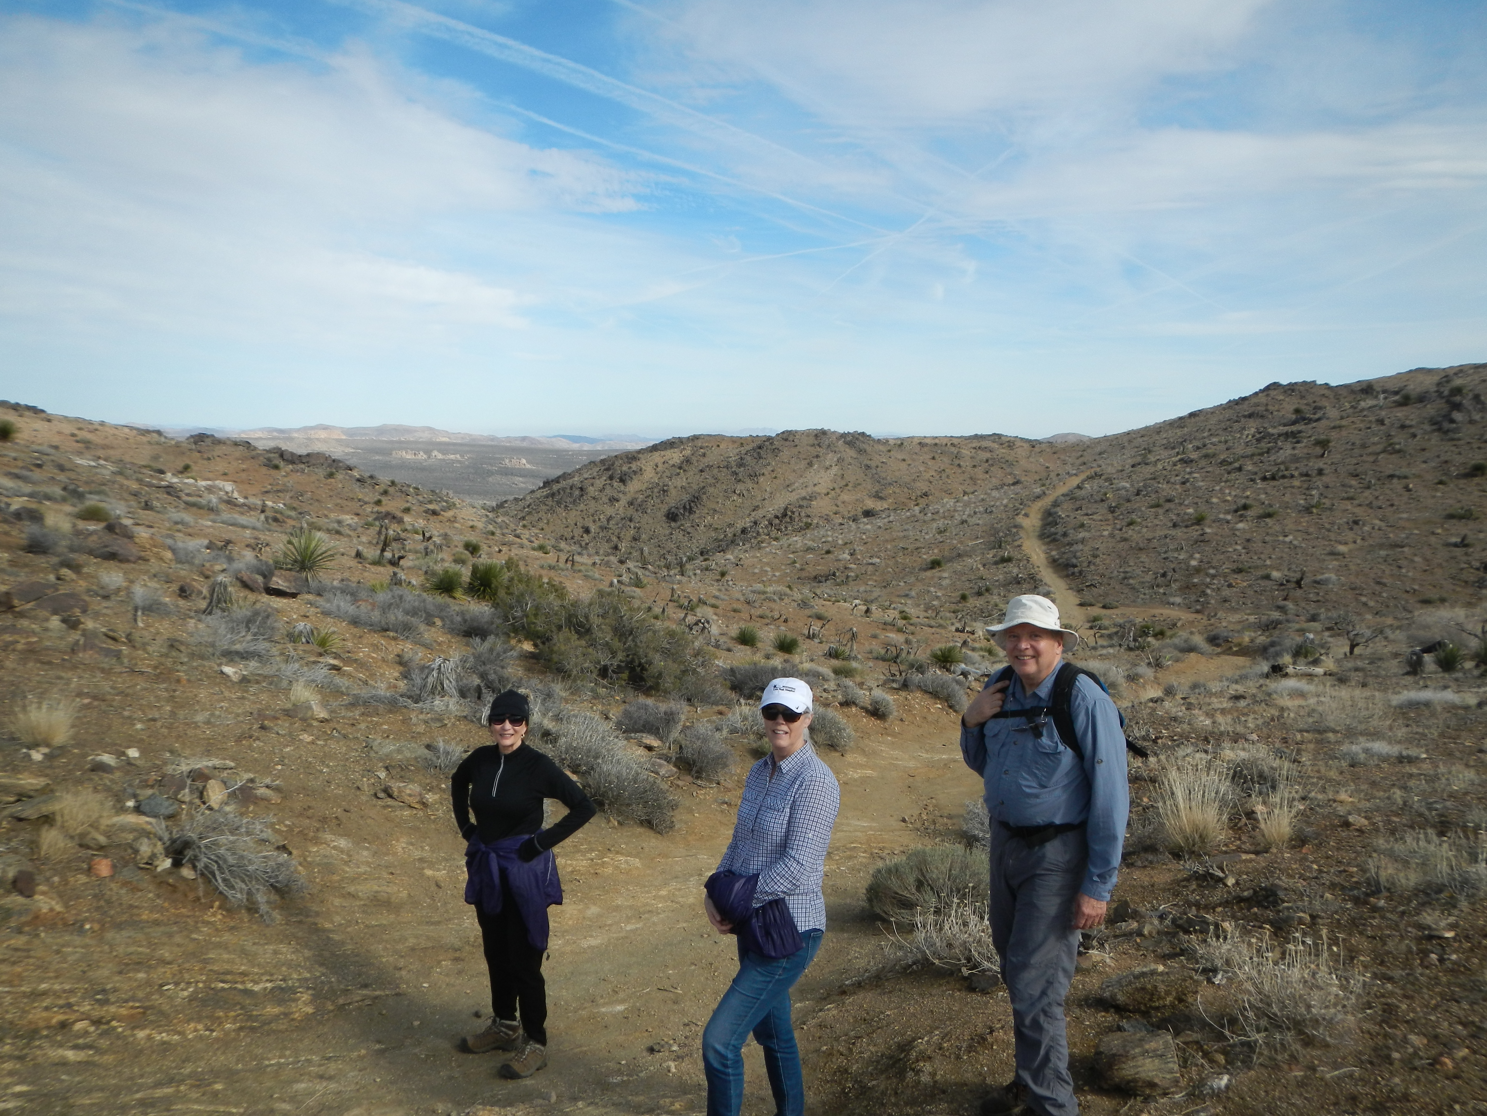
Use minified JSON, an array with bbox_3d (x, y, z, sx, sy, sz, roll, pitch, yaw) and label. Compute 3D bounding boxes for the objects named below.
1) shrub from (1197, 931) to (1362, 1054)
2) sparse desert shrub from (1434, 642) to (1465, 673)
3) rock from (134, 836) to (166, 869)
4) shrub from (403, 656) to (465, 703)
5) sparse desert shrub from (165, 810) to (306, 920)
[{"bbox_3d":[2.151,1.723,4.850,0.640,0.380,0.550,3,6,24],"label":"shrub"},{"bbox_3d":[11.733,1.647,20.000,0.500,0.460,0.500,3,7,30],"label":"sparse desert shrub"},{"bbox_3d":[-3.507,1.738,7.100,0.190,0.180,0.170,-3,7,-27],"label":"rock"},{"bbox_3d":[-3.140,1.231,12.200,0.636,0.396,0.573,-1,6,-15],"label":"shrub"},{"bbox_3d":[-2.747,1.657,6.500,0.766,0.466,0.651,-2,6,-23],"label":"sparse desert shrub"}]

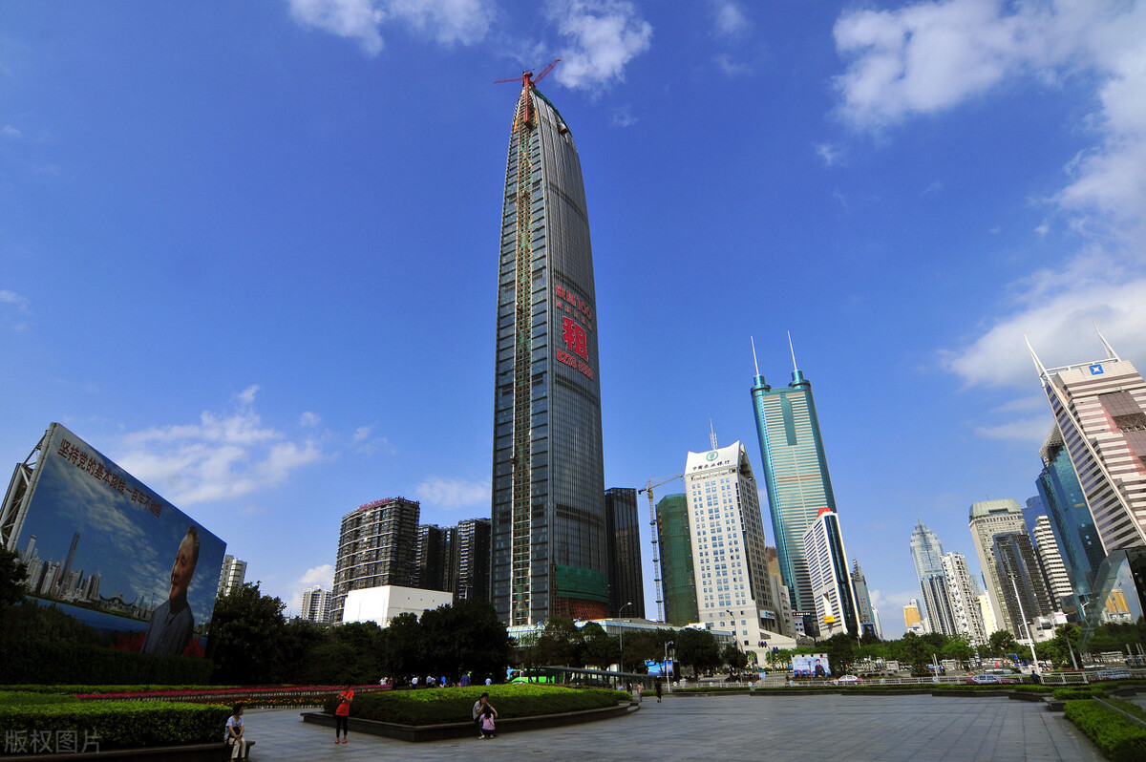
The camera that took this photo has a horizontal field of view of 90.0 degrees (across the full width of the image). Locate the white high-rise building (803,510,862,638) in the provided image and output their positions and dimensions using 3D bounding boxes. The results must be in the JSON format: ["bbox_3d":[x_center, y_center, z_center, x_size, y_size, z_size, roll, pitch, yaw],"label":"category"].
[{"bbox_3d":[248.523,196.115,533.625,18.000,138.000,60.000,-5,-25,6],"label":"white high-rise building"}]

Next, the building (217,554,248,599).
[{"bbox_3d":[-199.185,137.265,325.637,14.000,72.000,14.000,-17,-29,29],"label":"building"}]

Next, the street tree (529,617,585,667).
[{"bbox_3d":[-3.120,49.750,106.980,9.600,10.680,9.600,0,-26,-2],"label":"street tree"}]

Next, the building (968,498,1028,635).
[{"bbox_3d":[380.198,170.743,485.077,28.000,132.000,36.000,19,-32,-37],"label":"building"}]

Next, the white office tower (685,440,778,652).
[{"bbox_3d":[84.500,91.790,308.690,31.000,107.660,34.000,-16,-30,29],"label":"white office tower"}]

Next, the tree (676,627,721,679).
[{"bbox_3d":[21.170,46.785,98.121,7.600,8.600,7.600,-2,-25,0],"label":"tree"}]

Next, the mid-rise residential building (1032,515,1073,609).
[{"bbox_3d":[347.555,145.228,401.496,14.000,101.000,15.000,-9,-26,16],"label":"mid-rise residential building"}]

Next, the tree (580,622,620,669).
[{"bbox_3d":[4.890,50.100,106.740,7.800,9.830,7.800,-2,-26,2],"label":"tree"}]

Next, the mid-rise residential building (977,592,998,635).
[{"bbox_3d":[356.260,209.160,489.360,12.000,49.970,13.000,-16,-30,29],"label":"mid-rise residential building"}]

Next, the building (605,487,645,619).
[{"bbox_3d":[33.510,125.180,376.790,25.000,108.300,25.000,-6,-27,12],"label":"building"}]

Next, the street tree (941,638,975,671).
[{"bbox_3d":[93.220,66.560,138.850,7.200,7.080,7.200,-15,-30,28],"label":"street tree"}]

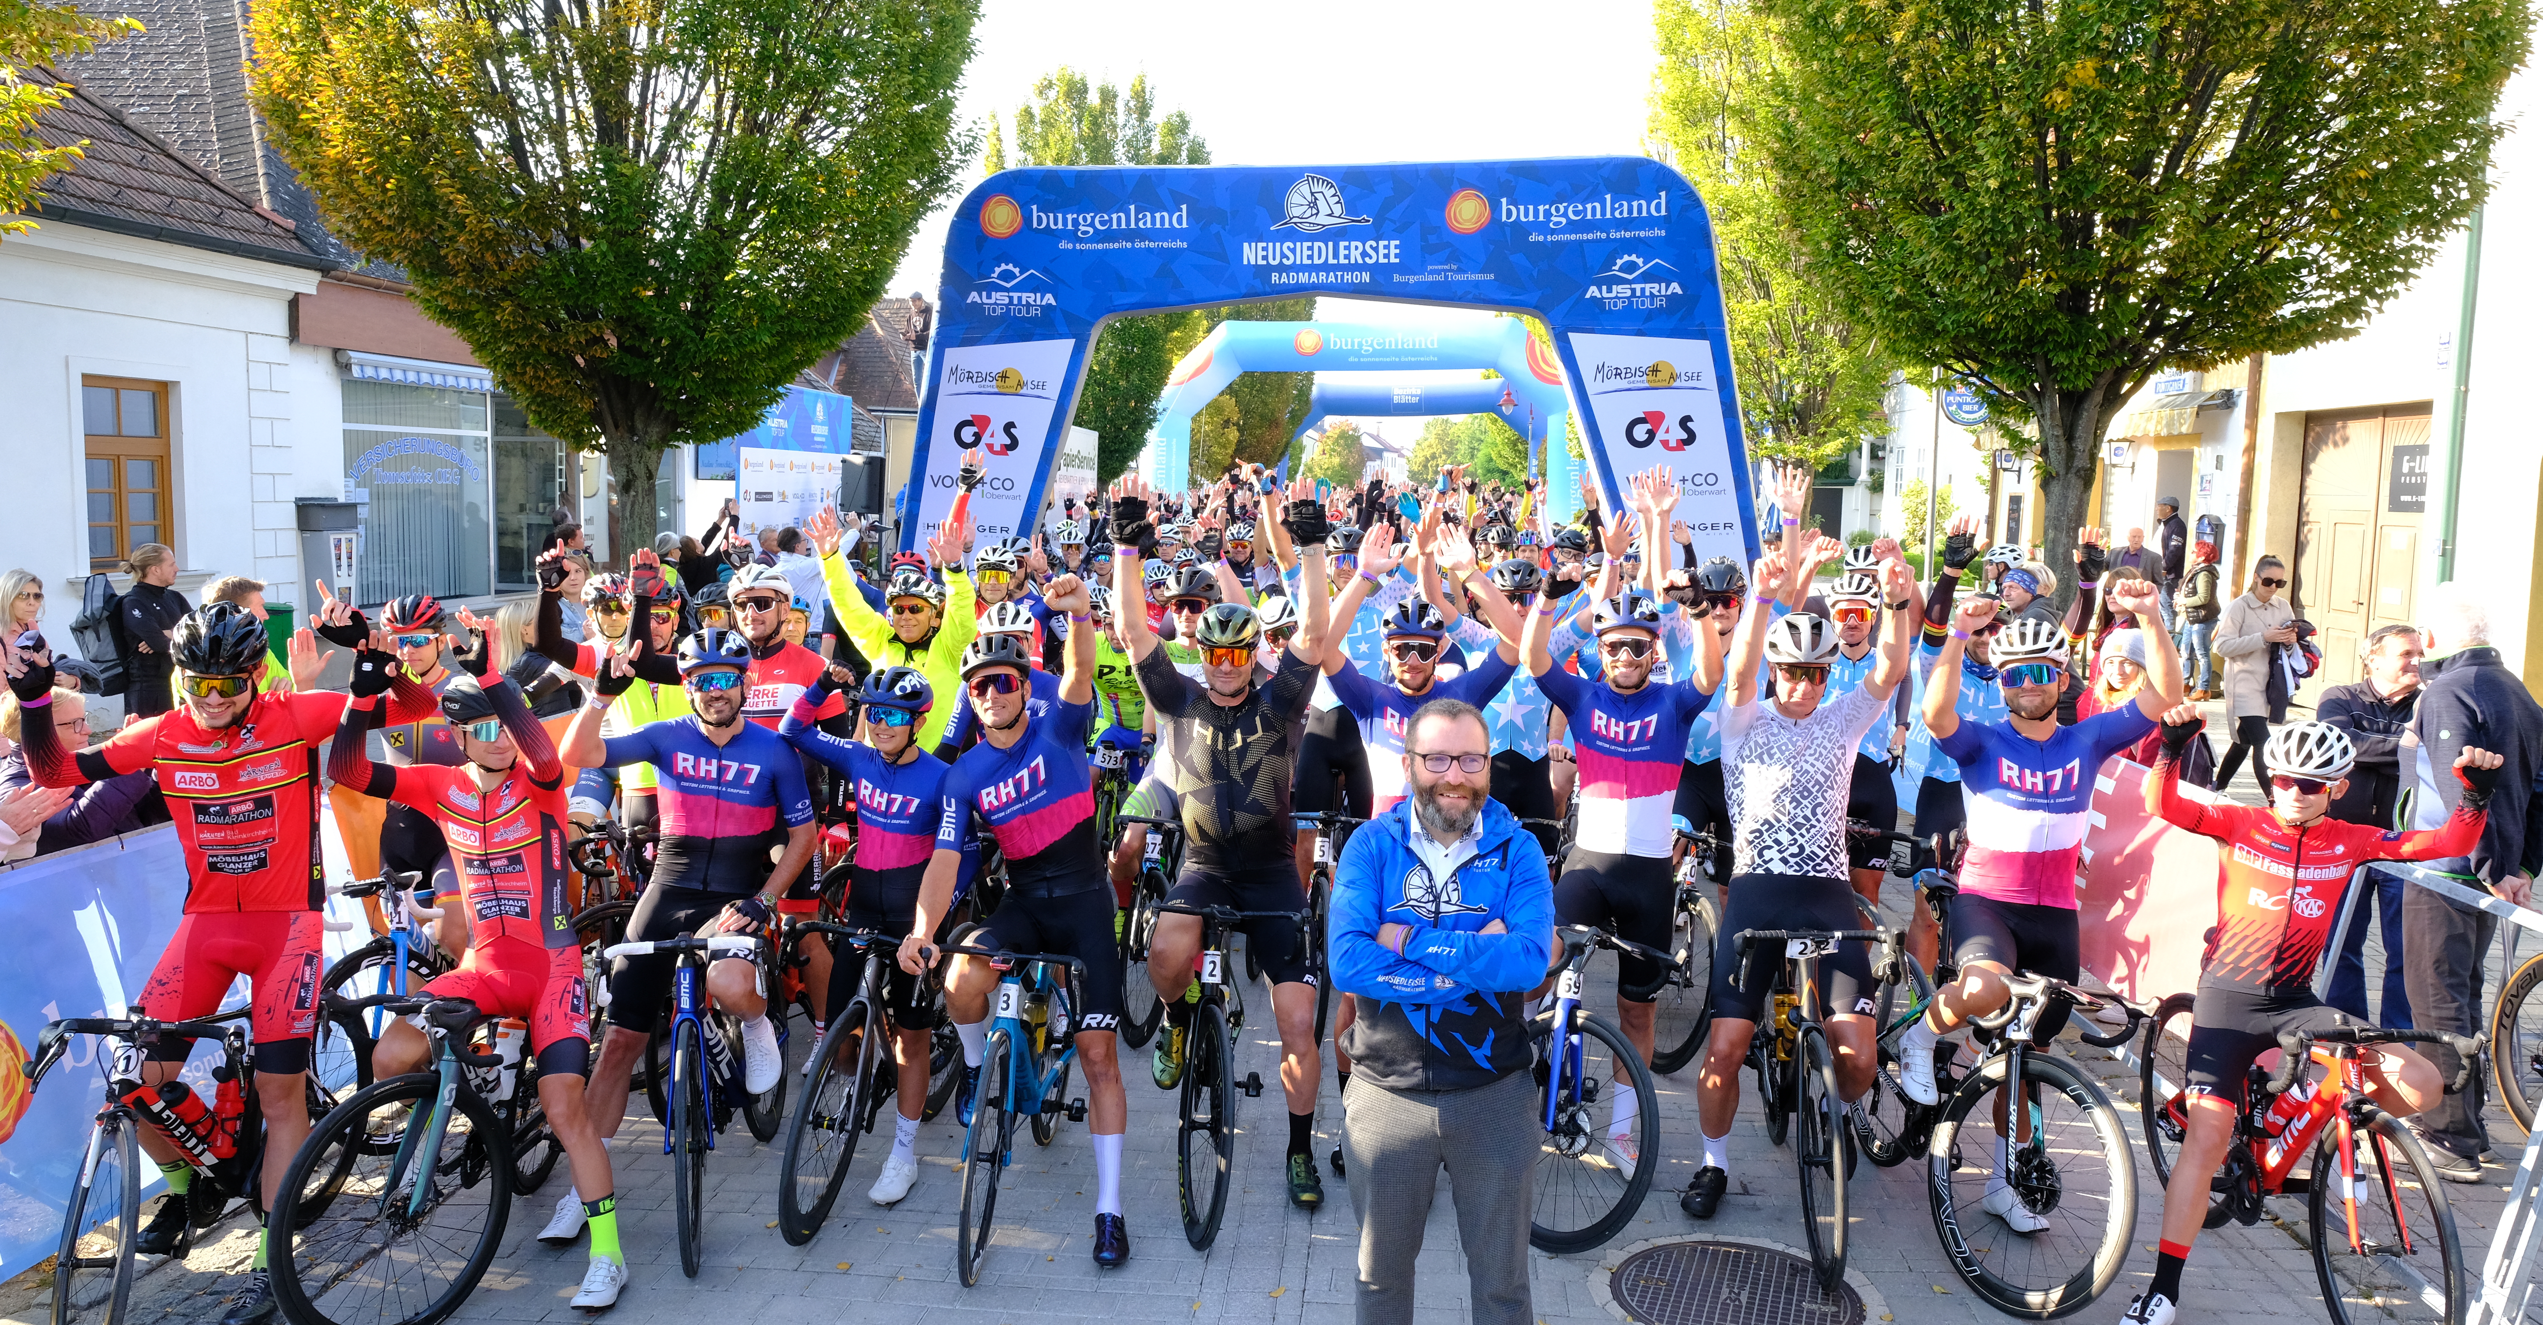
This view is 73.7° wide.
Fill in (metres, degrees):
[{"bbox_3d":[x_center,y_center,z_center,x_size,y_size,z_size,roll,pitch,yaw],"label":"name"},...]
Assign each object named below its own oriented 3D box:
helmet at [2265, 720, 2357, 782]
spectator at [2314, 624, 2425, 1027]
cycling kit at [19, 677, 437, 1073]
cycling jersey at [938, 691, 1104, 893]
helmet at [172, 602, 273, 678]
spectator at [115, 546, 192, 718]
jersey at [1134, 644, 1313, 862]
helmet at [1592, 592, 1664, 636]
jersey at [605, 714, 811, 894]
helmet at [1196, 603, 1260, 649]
[{"bbox_3d":[2.586,0.227,4.227,0.270,0.160,0.205,-4,6,-41],"label":"helmet"},{"bbox_3d":[3.795,0.721,5.824,0.540,1.700,0.360,1,6,5],"label":"spectator"},{"bbox_3d":[-2.812,0.559,4.583,1.150,1.080,0.400,-1,6,-12],"label":"cycling kit"},{"bbox_3d":[-0.667,0.344,4.520,0.450,0.550,0.320,0,5,-3],"label":"cycling jersey"},{"bbox_3d":[-2.793,-0.061,4.518,0.220,0.180,0.290,-1,14,-12],"label":"helmet"},{"bbox_3d":[-6.323,0.227,9.675,0.360,1.800,0.500,0,5,0],"label":"spectator"},{"bbox_3d":[-0.147,0.289,5.329,0.570,0.710,0.330,0,6,0],"label":"jersey"},{"bbox_3d":[1.077,-0.126,5.127,0.205,0.160,0.270,1,5,12],"label":"helmet"},{"bbox_3d":[-1.555,0.390,4.680,0.560,0.500,0.320,0,5,-5],"label":"jersey"},{"bbox_3d":[-0.129,-0.091,4.987,0.205,0.160,0.270,0,5,1],"label":"helmet"}]

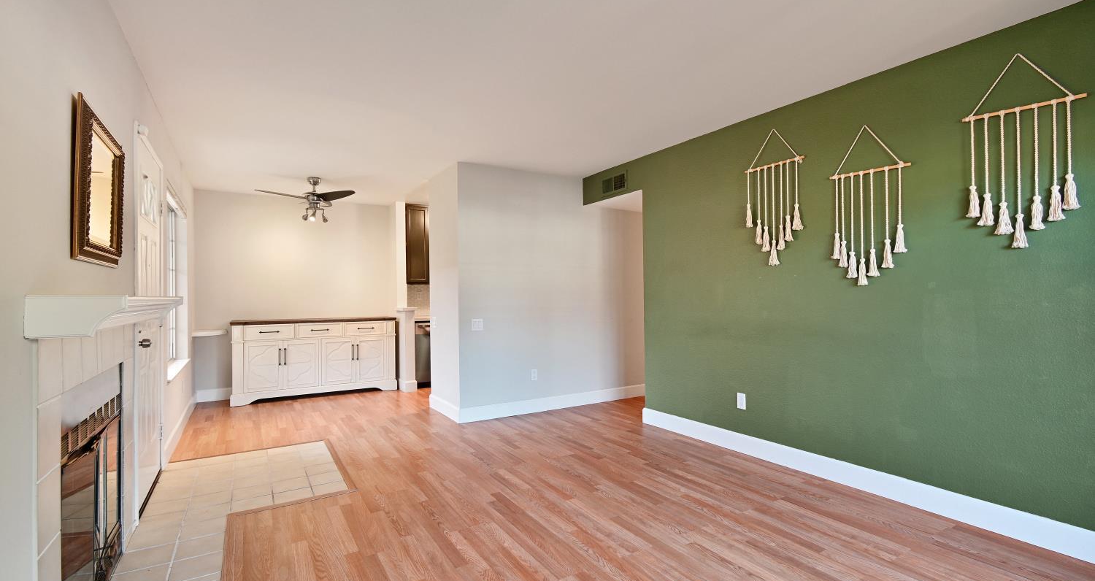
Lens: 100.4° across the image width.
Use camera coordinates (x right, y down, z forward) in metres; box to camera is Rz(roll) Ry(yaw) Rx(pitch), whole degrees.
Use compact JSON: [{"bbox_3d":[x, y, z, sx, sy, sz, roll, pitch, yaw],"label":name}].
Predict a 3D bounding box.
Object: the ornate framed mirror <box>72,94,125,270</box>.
[{"bbox_3d":[-1.728,-0.377,1.776,0.035,0.555,0.630,0,-1,-34],"label":"ornate framed mirror"}]

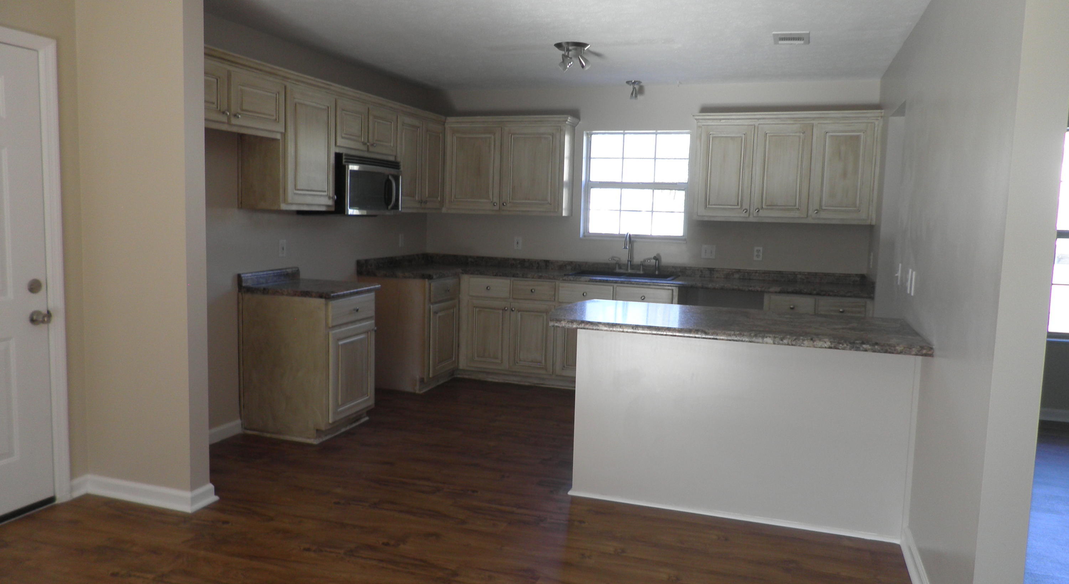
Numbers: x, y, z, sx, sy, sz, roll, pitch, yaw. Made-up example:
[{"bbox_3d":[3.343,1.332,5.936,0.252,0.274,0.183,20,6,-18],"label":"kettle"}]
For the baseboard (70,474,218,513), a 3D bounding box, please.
[{"bbox_3d":[-1.858,0.944,3.544,0.644,0.097,0.275,4,7,19],"label":"baseboard"}]

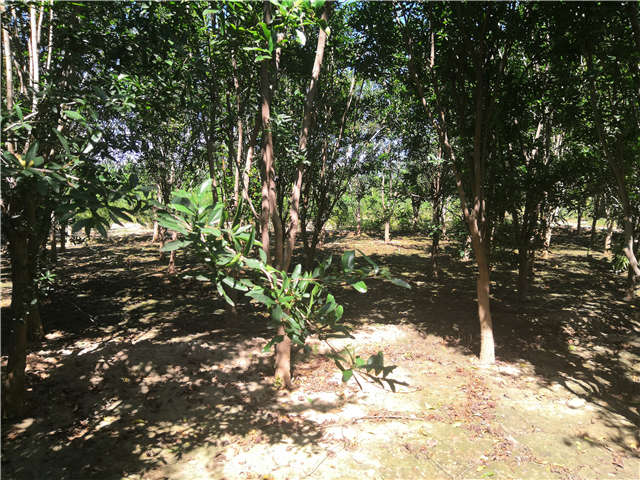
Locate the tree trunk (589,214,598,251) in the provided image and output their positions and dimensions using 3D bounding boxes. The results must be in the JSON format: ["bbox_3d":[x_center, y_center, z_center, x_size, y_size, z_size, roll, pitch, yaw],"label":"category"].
[{"bbox_3d":[7.670,-0.210,14.000,0.240,1.000,0.220,0,5,0],"label":"tree trunk"}]

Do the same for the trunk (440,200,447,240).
[{"bbox_3d":[4.329,-0.719,17.500,0.200,1.319,0.200,0,5,0],"label":"trunk"}]

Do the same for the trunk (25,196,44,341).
[{"bbox_3d":[-3.031,0.303,5.300,0.180,1.514,0.170,0,5,0],"label":"trunk"}]

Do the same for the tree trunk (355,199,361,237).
[{"bbox_3d":[1.390,-0.834,18.500,0.210,1.394,0.200,0,5,0],"label":"tree trunk"}]

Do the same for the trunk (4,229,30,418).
[{"bbox_3d":[-2.091,0.584,3.450,0.160,1.286,0.150,0,5,0],"label":"trunk"}]

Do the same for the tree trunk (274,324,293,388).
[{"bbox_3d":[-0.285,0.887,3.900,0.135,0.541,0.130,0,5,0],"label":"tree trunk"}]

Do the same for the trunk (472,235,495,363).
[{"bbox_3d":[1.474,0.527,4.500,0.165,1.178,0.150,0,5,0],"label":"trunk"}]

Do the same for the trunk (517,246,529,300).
[{"bbox_3d":[2.961,0.490,7.300,0.170,0.782,0.170,0,5,0],"label":"trunk"}]

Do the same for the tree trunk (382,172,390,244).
[{"bbox_3d":[2.131,-1.010,16.000,0.220,2.285,0.210,0,5,0],"label":"tree trunk"}]

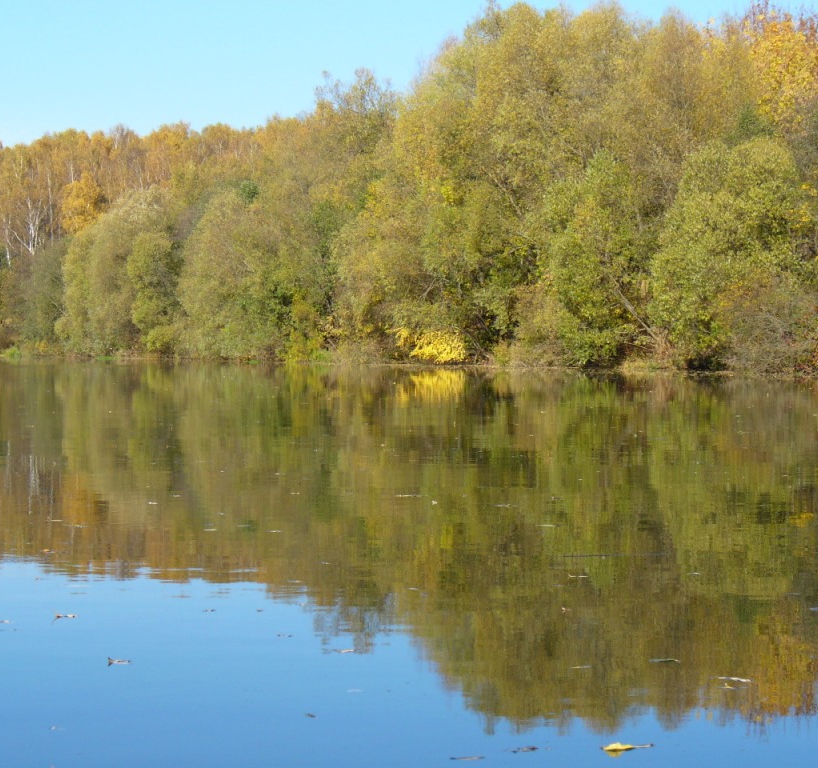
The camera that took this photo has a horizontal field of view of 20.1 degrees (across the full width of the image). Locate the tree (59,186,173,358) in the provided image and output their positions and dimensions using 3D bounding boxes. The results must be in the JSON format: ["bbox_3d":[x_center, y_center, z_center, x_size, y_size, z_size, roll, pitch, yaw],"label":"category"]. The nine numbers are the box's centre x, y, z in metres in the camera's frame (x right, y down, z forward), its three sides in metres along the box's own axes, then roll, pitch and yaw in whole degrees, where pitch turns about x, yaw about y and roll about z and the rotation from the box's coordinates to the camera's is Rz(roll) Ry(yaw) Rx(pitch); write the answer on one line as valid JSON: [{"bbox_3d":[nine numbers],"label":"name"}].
[{"bbox_3d":[-18.856,-7.232,149.000,7.684,11.042,7.200,0,1,0],"label":"tree"}]

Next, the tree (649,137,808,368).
[{"bbox_3d":[13.868,-5.612,100.000,6.804,10.141,6.500,0,1,0],"label":"tree"}]

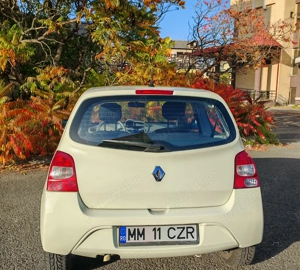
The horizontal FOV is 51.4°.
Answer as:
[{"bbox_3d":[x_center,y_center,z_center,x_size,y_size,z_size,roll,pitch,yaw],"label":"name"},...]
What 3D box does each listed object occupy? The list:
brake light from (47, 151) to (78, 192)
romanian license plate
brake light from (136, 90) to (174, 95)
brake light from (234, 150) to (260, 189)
[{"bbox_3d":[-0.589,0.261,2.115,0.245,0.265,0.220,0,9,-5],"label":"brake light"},{"bbox_3d":[0.059,0.653,2.053,0.520,0.113,0.020,0,9,-5],"label":"romanian license plate"},{"bbox_3d":[0.038,-0.299,2.220,0.255,0.032,0.040,0,9,-5],"label":"brake light"},{"bbox_3d":[0.682,0.251,2.223,0.245,0.265,0.220,0,9,-5],"label":"brake light"}]

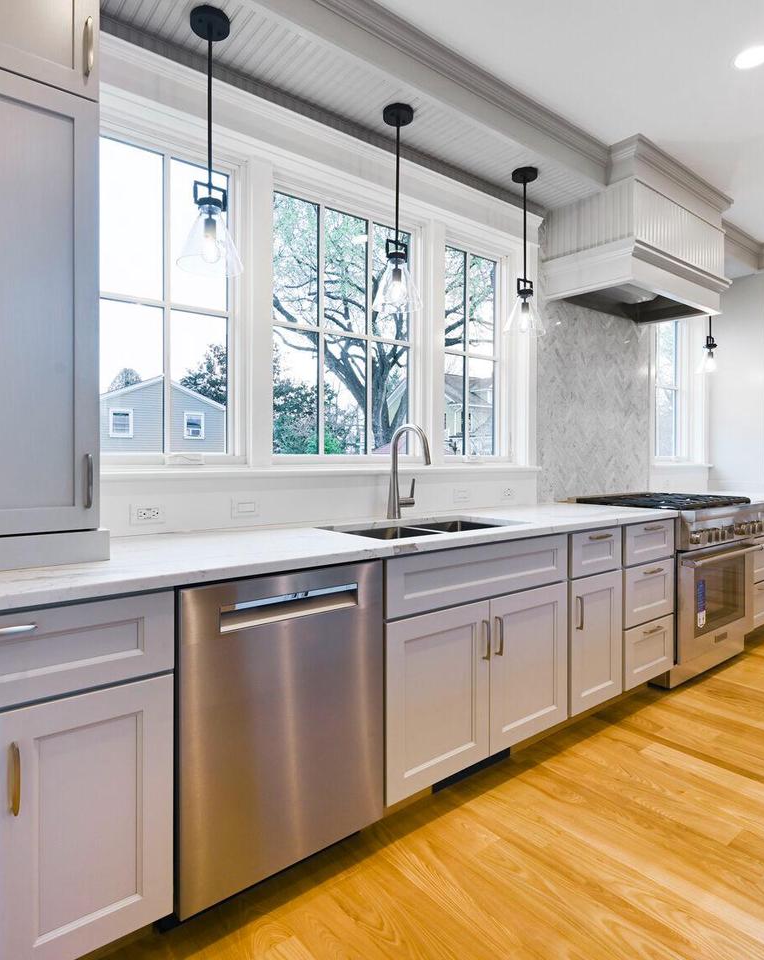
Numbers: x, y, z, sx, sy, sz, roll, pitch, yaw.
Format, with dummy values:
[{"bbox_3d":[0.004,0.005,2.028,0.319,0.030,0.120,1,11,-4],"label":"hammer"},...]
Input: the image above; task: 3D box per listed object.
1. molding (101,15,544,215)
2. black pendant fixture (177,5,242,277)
[{"bbox_3d":[0.001,-1.406,2.317,2.257,0.069,0.040,-1,3,-38],"label":"molding"},{"bbox_3d":[-0.529,-1.034,1.739,0.196,0.763,0.196,-1,3,-38],"label":"black pendant fixture"}]

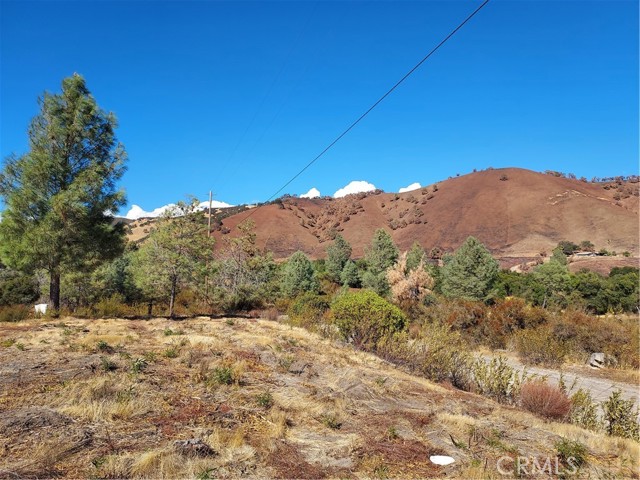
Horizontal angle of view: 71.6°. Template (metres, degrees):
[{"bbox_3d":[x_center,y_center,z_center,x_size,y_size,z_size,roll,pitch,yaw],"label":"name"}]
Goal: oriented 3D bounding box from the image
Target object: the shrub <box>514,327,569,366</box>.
[{"bbox_3d":[6.858,3.312,13.800,1.710,1.220,1.590,1,-3,0],"label":"shrub"}]

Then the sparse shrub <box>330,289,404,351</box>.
[{"bbox_3d":[1.366,2.268,12.500,2.100,1.660,1.950,1,-3,0],"label":"sparse shrub"}]

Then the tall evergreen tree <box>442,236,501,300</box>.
[{"bbox_3d":[13.309,2.582,39.500,5.060,5.670,4.710,1,-3,0],"label":"tall evergreen tree"}]

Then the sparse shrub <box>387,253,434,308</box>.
[{"bbox_3d":[6.833,2.982,33.500,3.550,4.000,3.300,1,-3,0],"label":"sparse shrub"}]

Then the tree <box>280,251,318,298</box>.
[{"bbox_3d":[-1.709,2.960,37.000,3.110,4.090,2.890,1,-3,0],"label":"tree"}]

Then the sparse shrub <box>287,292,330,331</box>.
[{"bbox_3d":[-0.415,2.578,16.000,1.550,1.340,1.450,1,-3,0],"label":"sparse shrub"}]

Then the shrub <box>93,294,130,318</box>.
[{"bbox_3d":[-9.633,3.072,20.500,1.720,1.090,1.600,1,-3,0],"label":"shrub"}]

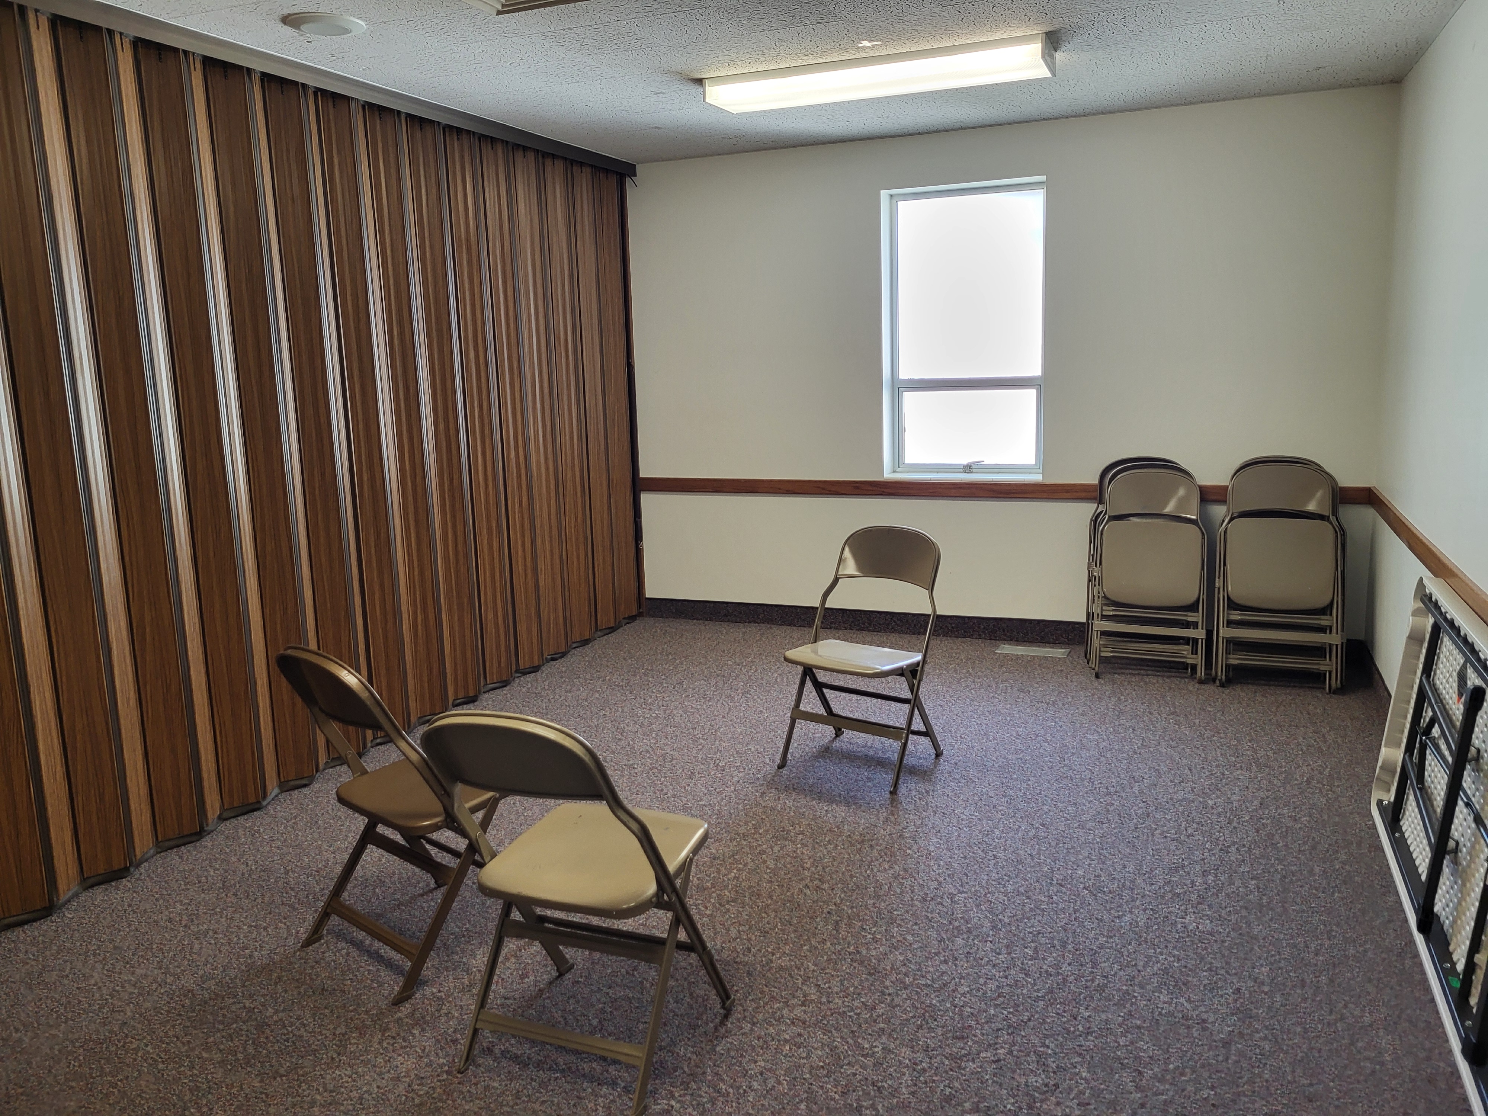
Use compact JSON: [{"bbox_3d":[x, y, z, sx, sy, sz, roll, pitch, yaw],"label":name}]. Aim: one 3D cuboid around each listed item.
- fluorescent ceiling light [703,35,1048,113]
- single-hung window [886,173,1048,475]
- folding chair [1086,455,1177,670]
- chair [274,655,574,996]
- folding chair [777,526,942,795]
[{"bbox_3d":[0.475,-1.740,4.050,1.235,0.080,0.265,2,11,22],"label":"fluorescent ceiling light"},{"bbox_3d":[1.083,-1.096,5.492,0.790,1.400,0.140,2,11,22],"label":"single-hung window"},{"bbox_3d":[1.823,0.014,5.125,0.455,0.940,0.130,2,3,22],"label":"folding chair"},{"bbox_3d":[-0.858,0.584,2.786,0.455,0.815,0.470,7,13,40],"label":"chair"},{"bbox_3d":[0.430,0.329,3.966,0.455,0.815,0.470,5,12,35],"label":"folding chair"}]

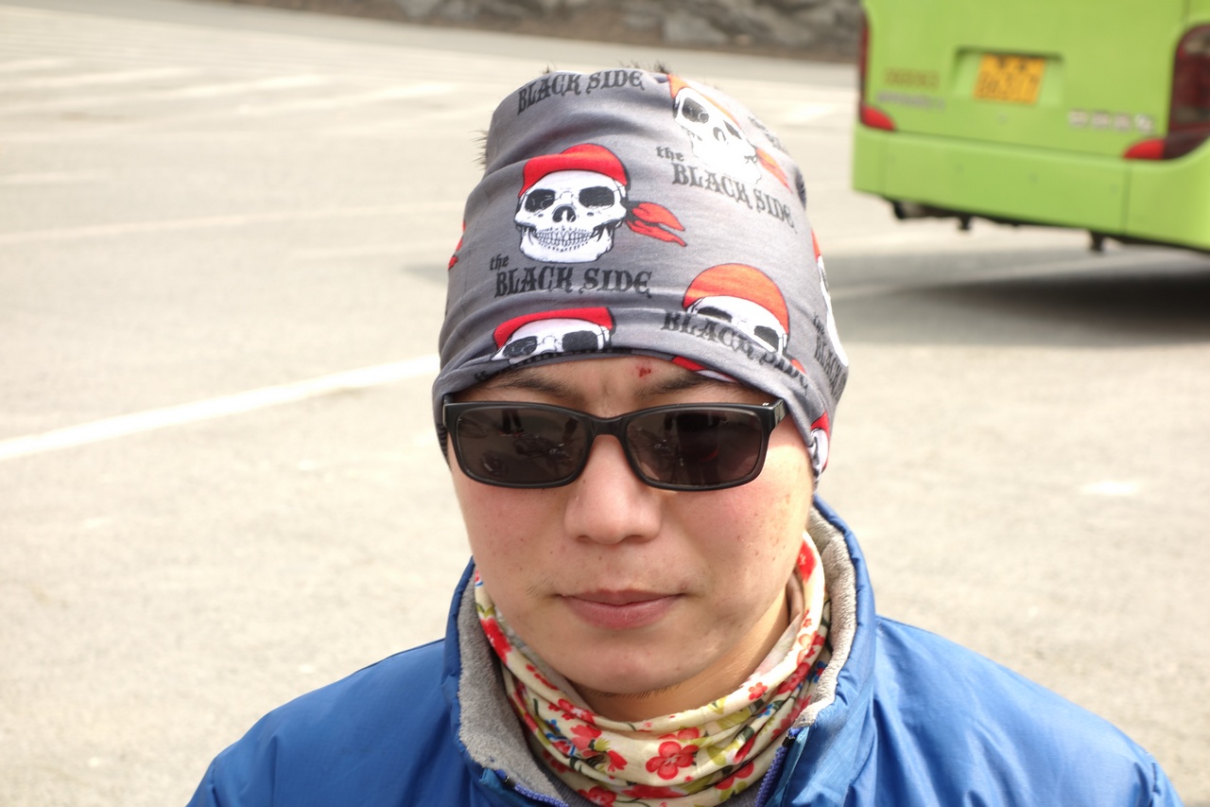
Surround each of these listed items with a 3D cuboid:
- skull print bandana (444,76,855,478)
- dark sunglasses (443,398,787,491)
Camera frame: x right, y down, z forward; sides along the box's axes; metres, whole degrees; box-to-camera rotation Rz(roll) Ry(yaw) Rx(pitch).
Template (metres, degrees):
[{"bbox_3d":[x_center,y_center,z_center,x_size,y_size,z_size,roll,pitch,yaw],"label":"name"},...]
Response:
[{"bbox_3d":[0.017,-0.060,1.186,0.180,0.183,0.208,0,16,9],"label":"skull print bandana"},{"bbox_3d":[0.013,0.000,1.158,0.142,0.046,0.145,0,14,9],"label":"dark sunglasses"}]

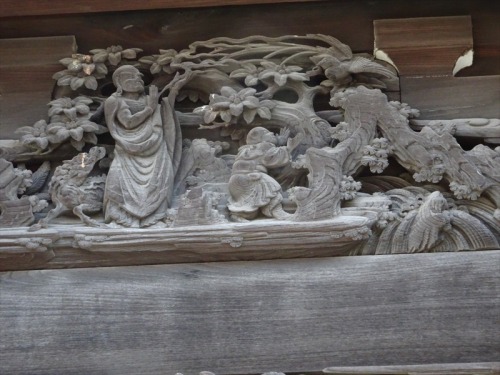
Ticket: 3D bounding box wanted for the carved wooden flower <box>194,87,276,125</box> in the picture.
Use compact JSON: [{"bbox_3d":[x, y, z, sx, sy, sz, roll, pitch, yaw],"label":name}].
[{"bbox_3d":[-0.036,-0.206,4.900,0.190,0.090,0.075,-2,-29,4],"label":"carved wooden flower"}]

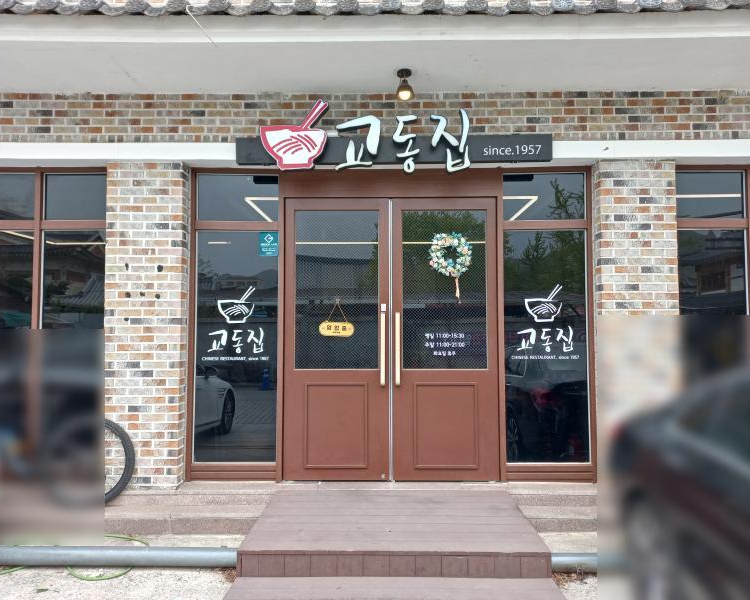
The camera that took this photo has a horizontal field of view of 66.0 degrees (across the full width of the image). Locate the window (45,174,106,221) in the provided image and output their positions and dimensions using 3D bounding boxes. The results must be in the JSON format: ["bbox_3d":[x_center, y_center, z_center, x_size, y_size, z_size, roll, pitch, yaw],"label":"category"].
[{"bbox_3d":[-2.442,-0.846,4.755,0.554,0.387,0.060,0,-3,1],"label":"window"}]

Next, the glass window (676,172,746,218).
[{"bbox_3d":[2.672,-0.843,4.646,0.590,0.385,0.060,0,-3,1],"label":"glass window"}]

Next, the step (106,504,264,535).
[{"bbox_3d":[-1.304,1.549,4.086,1.048,0.107,0.316,0,-3,1],"label":"step"}]

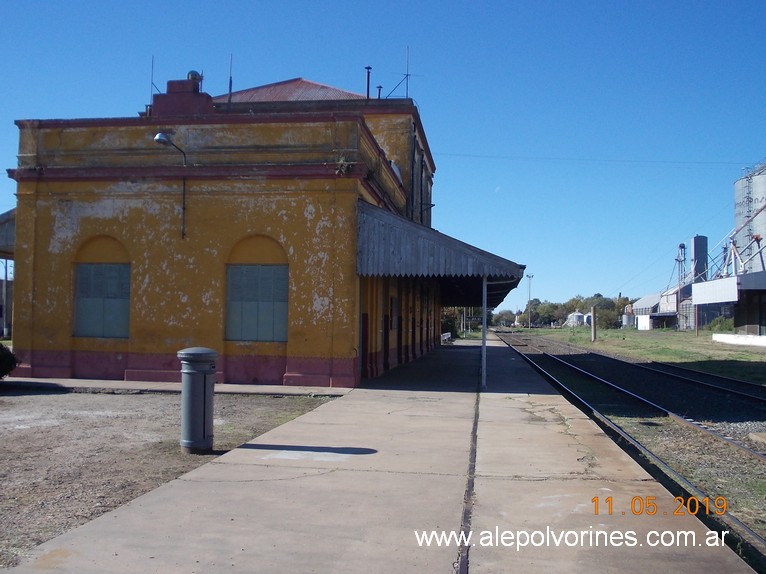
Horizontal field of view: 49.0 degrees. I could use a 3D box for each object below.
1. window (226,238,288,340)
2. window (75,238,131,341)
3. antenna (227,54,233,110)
[{"bbox_3d":[-3.088,0.024,20.782,1.600,2.630,0.200,1,-2,8],"label":"window"},{"bbox_3d":[-7.107,-0.013,21.382,1.540,2.600,0.200,1,-2,8],"label":"window"},{"bbox_3d":[-4.186,-5.554,23.000,0.120,1.620,0.120,1,-2,8],"label":"antenna"}]

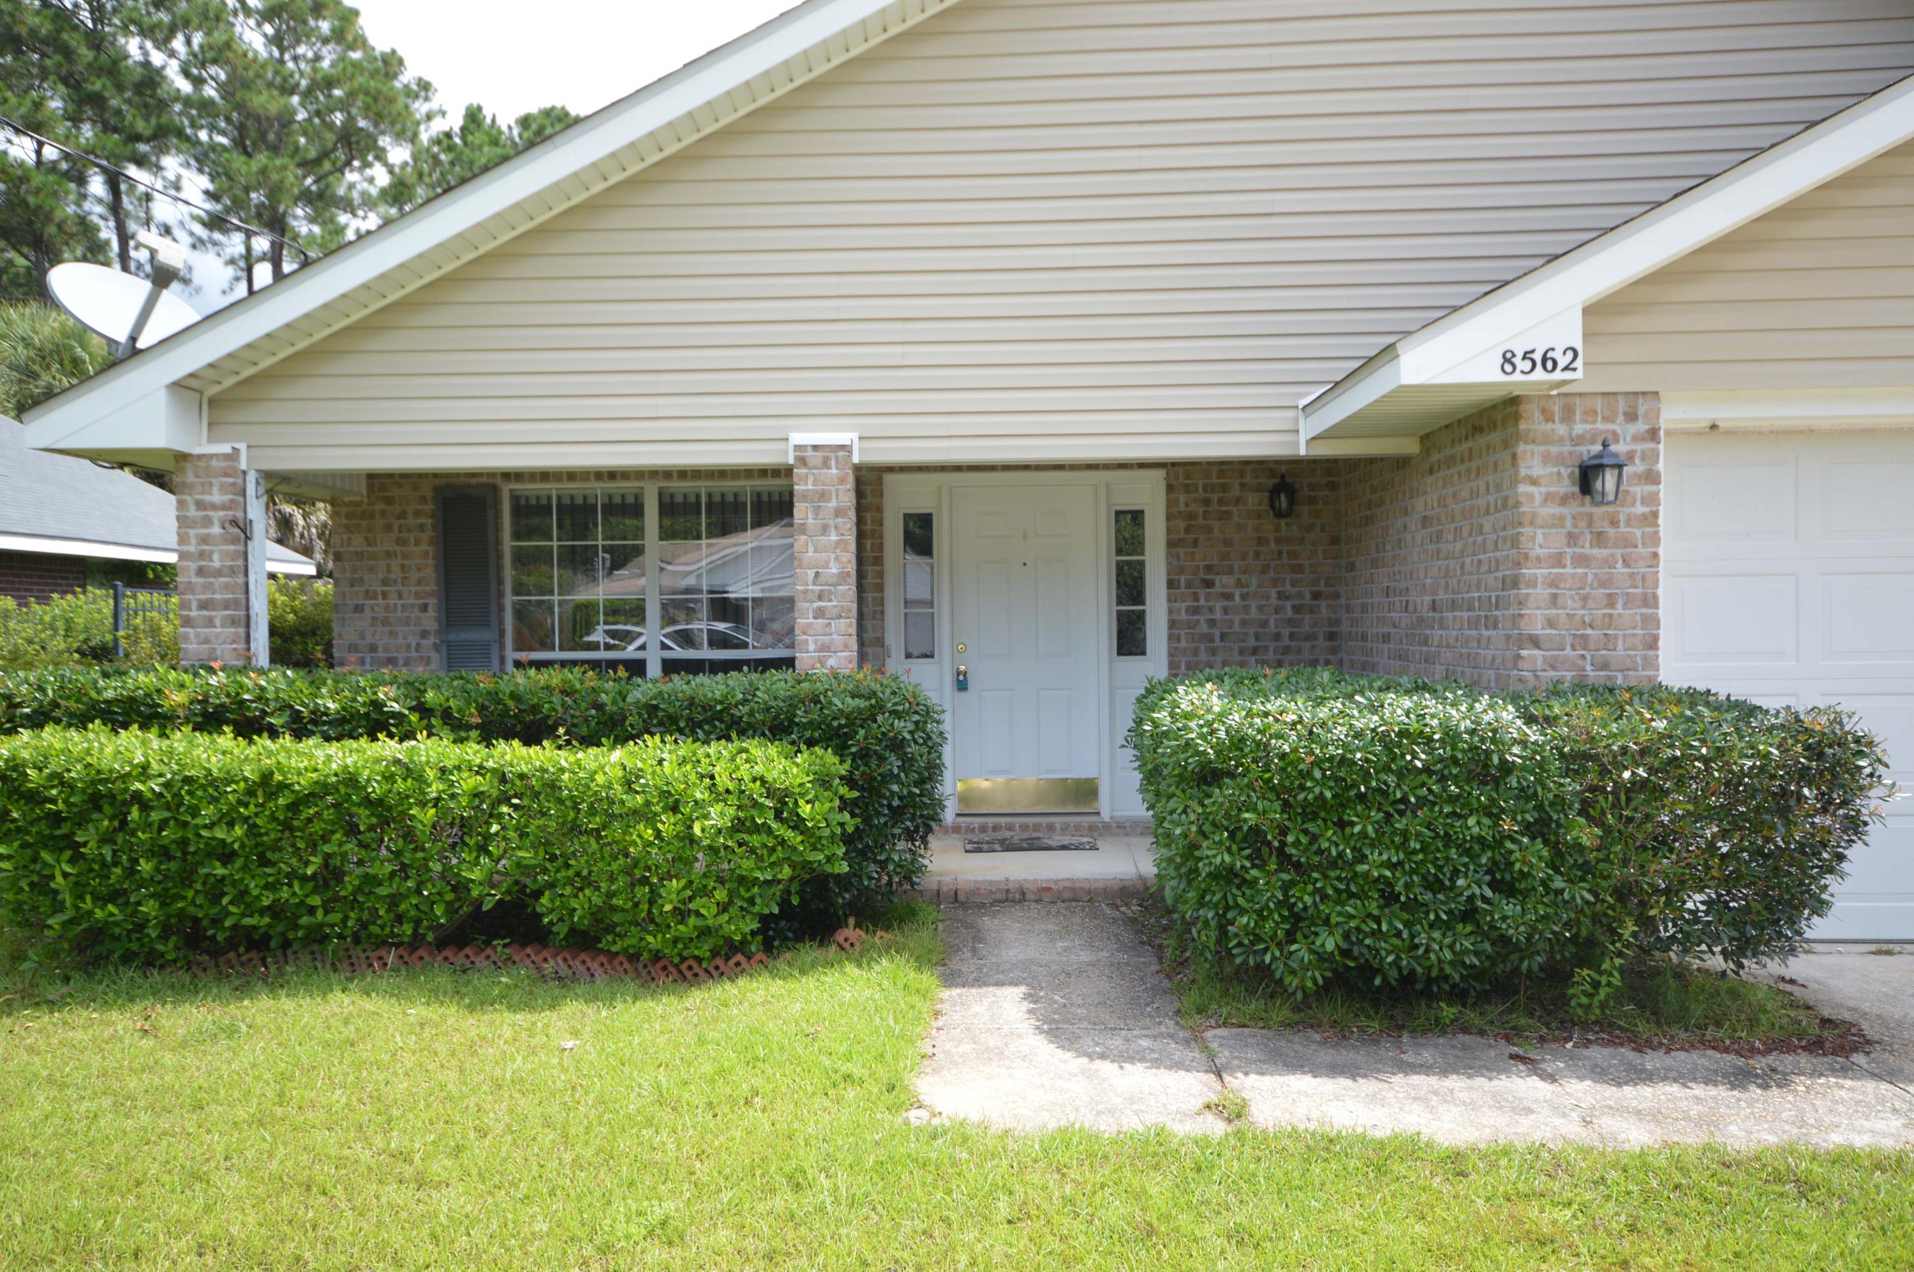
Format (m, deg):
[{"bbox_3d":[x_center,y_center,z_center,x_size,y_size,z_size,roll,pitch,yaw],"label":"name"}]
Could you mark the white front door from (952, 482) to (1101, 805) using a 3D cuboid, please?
[{"bbox_3d":[0.423,0.082,7.821,0.914,2.020,0.060,-1,1,2],"label":"white front door"}]

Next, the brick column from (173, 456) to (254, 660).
[{"bbox_3d":[-3.730,0.171,6.561,0.320,2.210,0.310,-1,1,2],"label":"brick column"}]

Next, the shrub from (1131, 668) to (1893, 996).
[{"bbox_3d":[2.018,0.722,5.107,2.450,1.110,1.550,-1,1,2],"label":"shrub"}]

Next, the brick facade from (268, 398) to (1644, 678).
[{"bbox_3d":[-0.518,0.131,6.547,6.840,2.280,2.520,-1,1,2],"label":"brick facade"}]

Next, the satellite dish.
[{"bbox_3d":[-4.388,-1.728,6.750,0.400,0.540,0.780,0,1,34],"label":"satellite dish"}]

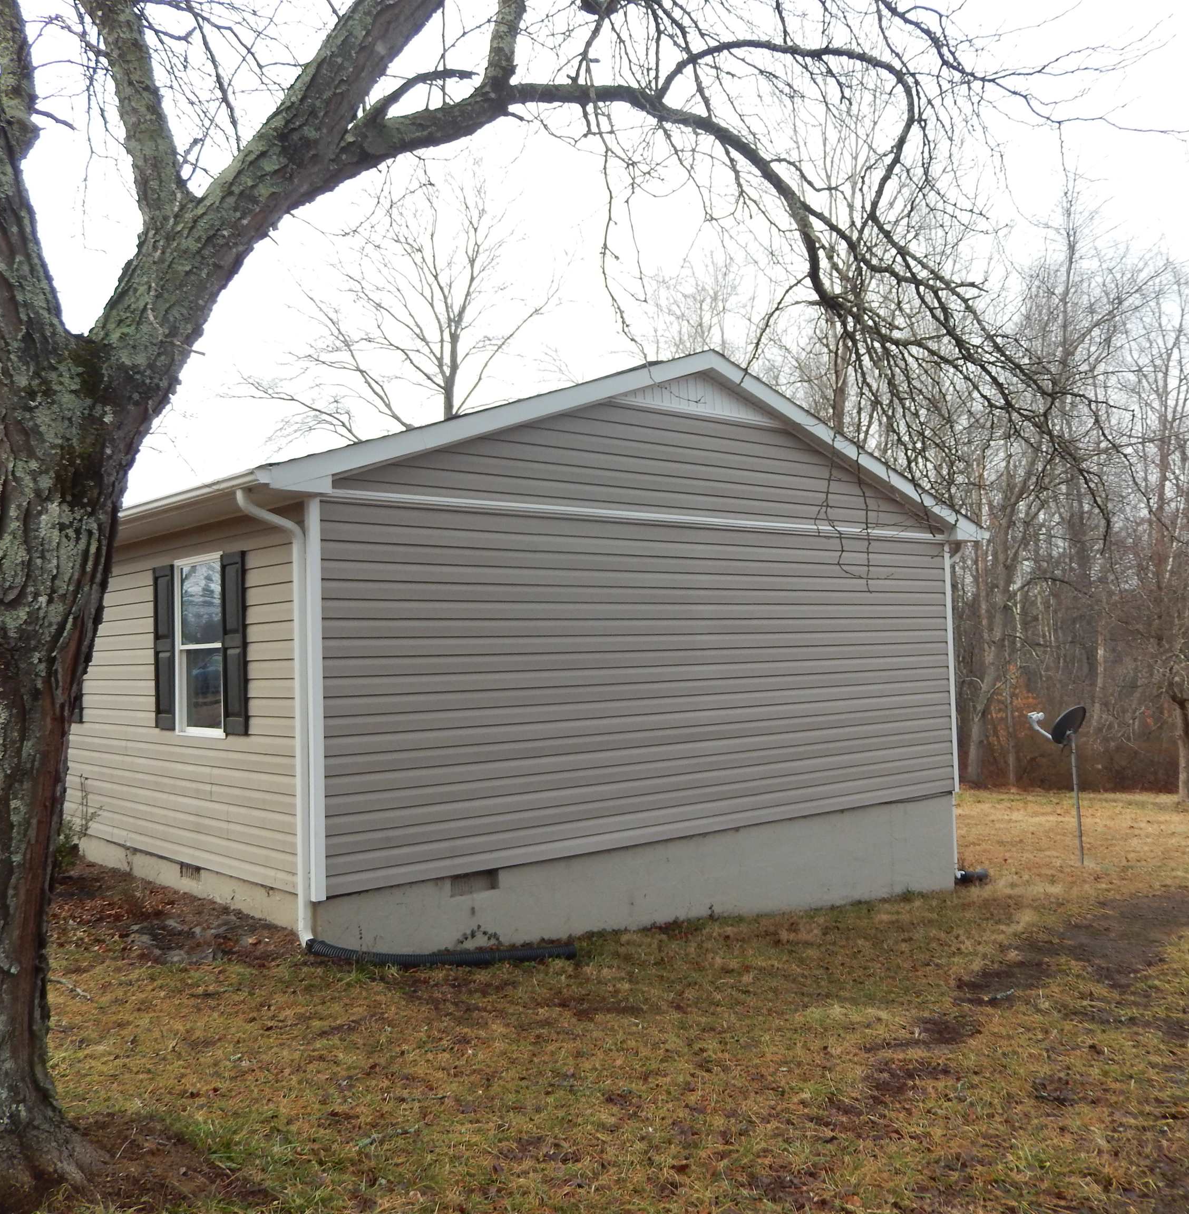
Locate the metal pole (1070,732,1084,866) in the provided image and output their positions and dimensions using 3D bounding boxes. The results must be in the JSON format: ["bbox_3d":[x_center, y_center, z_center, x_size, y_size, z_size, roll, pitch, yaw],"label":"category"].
[{"bbox_3d":[5.661,2.237,13.683,0.060,1.540,0.060,-3,-2,0],"label":"metal pole"}]

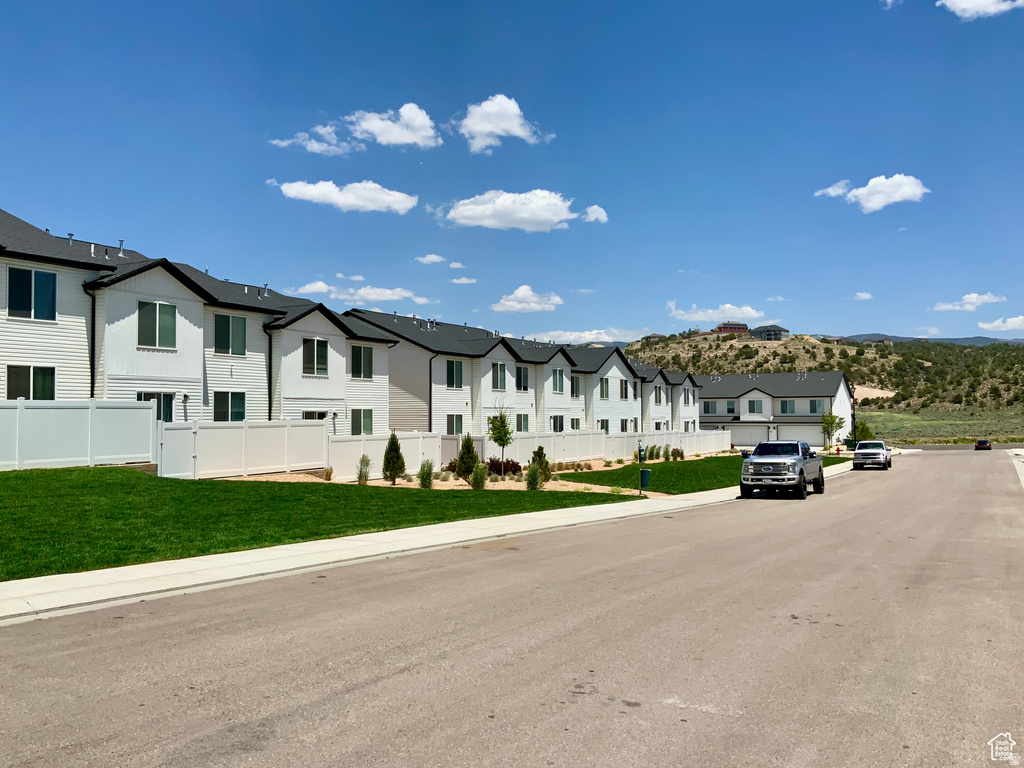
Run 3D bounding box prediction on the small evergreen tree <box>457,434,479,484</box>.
[{"bbox_3d":[-1.650,2.813,31.712,0.850,1.980,0.850,0,-2,0],"label":"small evergreen tree"}]

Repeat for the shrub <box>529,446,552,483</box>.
[{"bbox_3d":[1.081,3.123,32.180,0.850,1.550,0.850,0,-2,0],"label":"shrub"}]

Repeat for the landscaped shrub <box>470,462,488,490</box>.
[{"bbox_3d":[-1.157,3.253,30.457,0.660,0.980,0.640,0,-2,0],"label":"landscaped shrub"}]

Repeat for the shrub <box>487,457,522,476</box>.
[{"bbox_3d":[-0.325,3.790,39.459,1.550,0.880,1.200,0,-2,0],"label":"shrub"}]

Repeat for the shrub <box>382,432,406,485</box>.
[{"bbox_3d":[-4.391,2.743,32.042,0.860,2.050,0.860,0,-2,0],"label":"shrub"}]

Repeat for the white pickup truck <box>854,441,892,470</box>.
[{"bbox_3d":[24.263,4.731,57.452,1.970,1.830,5.450,-2,-4,28],"label":"white pickup truck"}]

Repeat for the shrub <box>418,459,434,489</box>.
[{"bbox_3d":[-3.019,3.187,30.453,0.540,1.040,0.540,0,-2,0],"label":"shrub"}]

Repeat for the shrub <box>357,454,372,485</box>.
[{"bbox_3d":[-5.509,3.201,32.041,0.560,1.100,0.560,0,-2,0],"label":"shrub"}]

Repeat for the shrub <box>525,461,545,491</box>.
[{"bbox_3d":[0.770,3.328,30.880,0.550,0.970,0.550,0,-2,0],"label":"shrub"}]

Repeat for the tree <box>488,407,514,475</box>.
[{"bbox_3d":[-0.484,2.557,38.604,1.200,3.200,1.200,0,-2,0],"label":"tree"}]

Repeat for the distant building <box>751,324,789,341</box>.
[{"bbox_3d":[156.261,-31.034,520.000,19.500,9.700,15.000,-2,-3,33],"label":"distant building"}]

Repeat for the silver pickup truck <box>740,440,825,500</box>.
[{"bbox_3d":[10.726,3.248,33.352,2.100,2.090,6.300,-2,-4,28],"label":"silver pickup truck"}]

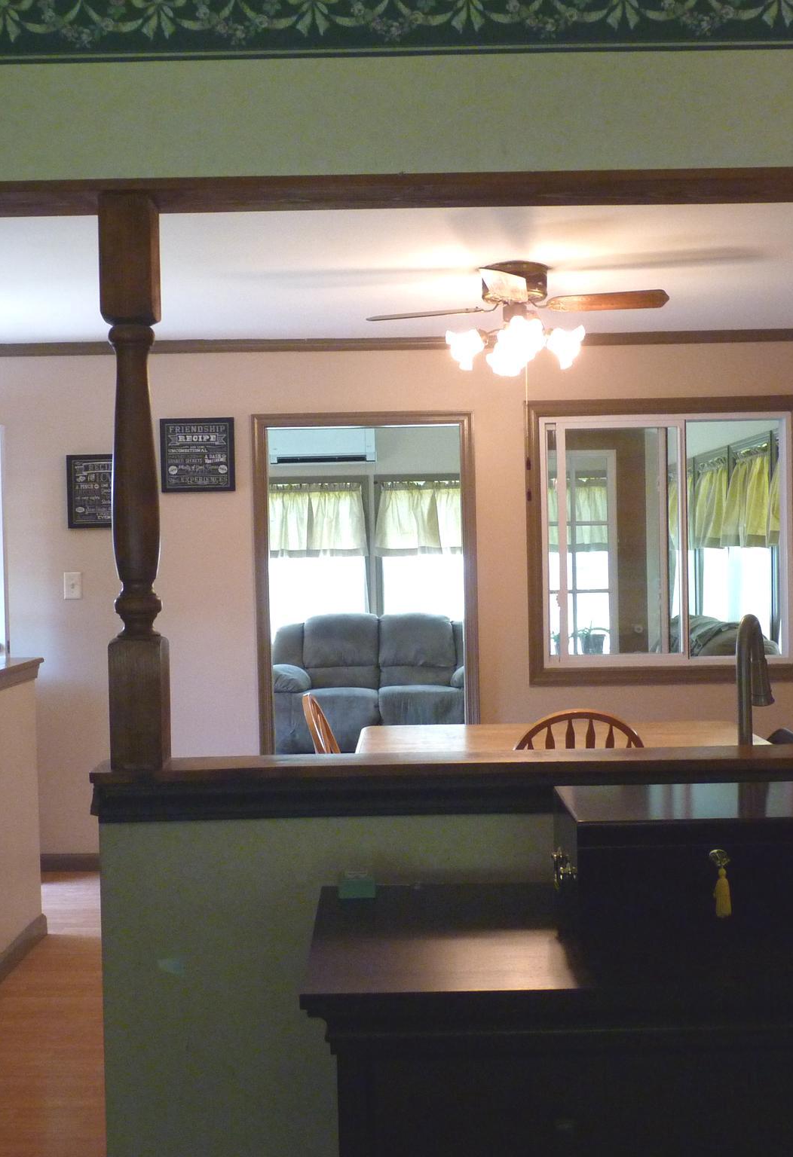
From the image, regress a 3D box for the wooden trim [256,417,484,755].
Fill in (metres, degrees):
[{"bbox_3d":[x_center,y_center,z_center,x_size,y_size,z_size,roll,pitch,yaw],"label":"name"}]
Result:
[{"bbox_3d":[-0.132,0.280,5.596,1.020,2.090,0.140,-1,1,0],"label":"wooden trim"}]

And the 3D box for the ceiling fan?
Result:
[{"bbox_3d":[0.417,-0.906,4.264,1.070,0.390,1.070,-1,1,12],"label":"ceiling fan"}]

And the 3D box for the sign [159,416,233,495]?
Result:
[{"bbox_3d":[-0.912,-0.566,5.520,0.340,0.340,0.022,-1,1,0],"label":"sign"}]

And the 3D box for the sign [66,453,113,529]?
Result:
[{"bbox_3d":[-1.343,-0.399,5.524,0.340,0.340,0.022,-1,1,0],"label":"sign"}]

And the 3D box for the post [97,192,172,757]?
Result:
[{"bbox_3d":[-0.464,-0.168,2.136,0.090,1.000,0.090,-1,1,0],"label":"post"}]

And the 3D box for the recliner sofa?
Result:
[{"bbox_3d":[-0.112,0.771,8.985,1.620,0.990,0.970,-1,1,0],"label":"recliner sofa"}]

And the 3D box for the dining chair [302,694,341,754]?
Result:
[{"bbox_3d":[-0.074,0.879,4.296,0.500,0.935,0.450,-1,1,9],"label":"dining chair"}]

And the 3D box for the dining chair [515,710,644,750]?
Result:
[{"bbox_3d":[0.576,0.871,3.975,0.450,0.935,0.500,-1,1,0],"label":"dining chair"}]

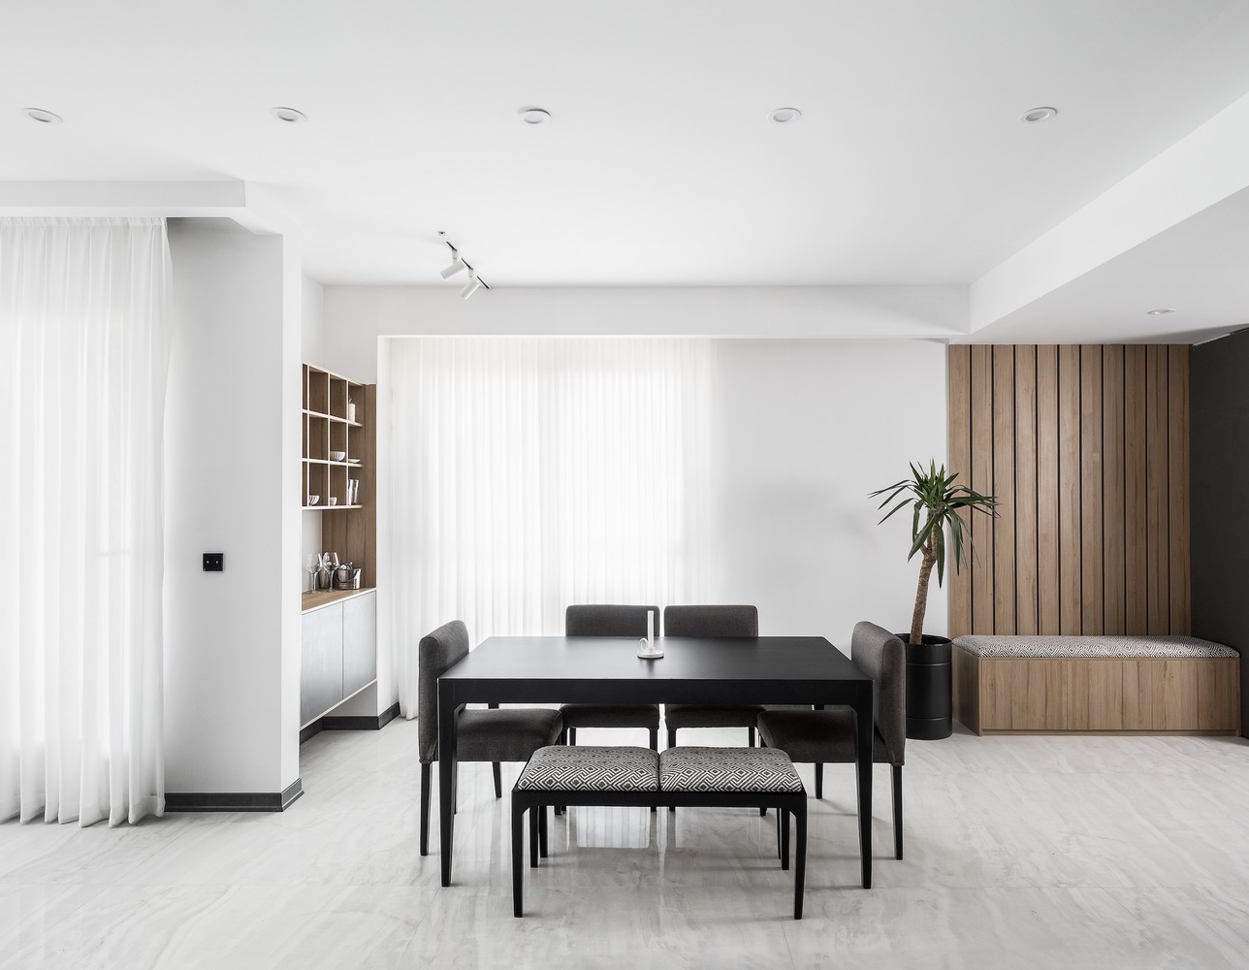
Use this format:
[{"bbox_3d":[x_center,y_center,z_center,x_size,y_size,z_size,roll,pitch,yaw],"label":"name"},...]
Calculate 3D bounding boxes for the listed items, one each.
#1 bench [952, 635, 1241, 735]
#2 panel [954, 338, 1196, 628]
[{"bbox_3d":[2.895,1.230,4.522,1.550,0.520,0.400,0,-1,1],"label":"bench"},{"bbox_3d":[2.870,0.082,4.714,1.560,1.980,0.040,0,-1,1],"label":"panel"}]

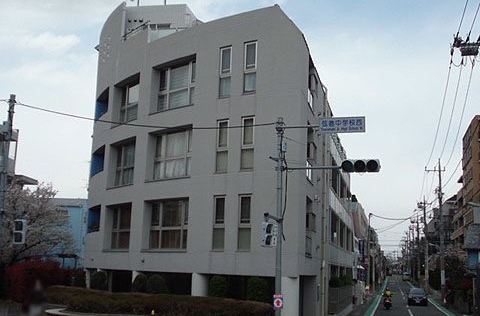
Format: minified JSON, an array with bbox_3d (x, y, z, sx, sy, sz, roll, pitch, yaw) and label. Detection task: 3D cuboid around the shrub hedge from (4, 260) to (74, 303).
[{"bbox_3d":[-9.399,5.836,32.500,3.200,2.100,2.000,2,-9,0],"label":"shrub hedge"}]

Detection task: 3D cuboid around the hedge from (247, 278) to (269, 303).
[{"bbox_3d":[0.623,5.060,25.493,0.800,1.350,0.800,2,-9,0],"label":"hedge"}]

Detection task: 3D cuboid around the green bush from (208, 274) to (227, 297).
[{"bbox_3d":[-0.883,5.138,26.393,0.750,1.350,0.750,2,-9,0],"label":"green bush"}]

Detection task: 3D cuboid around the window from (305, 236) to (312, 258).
[{"bbox_3d":[2.722,3.531,27.442,0.120,0.786,2.151,0,-9,12],"label":"window"}]

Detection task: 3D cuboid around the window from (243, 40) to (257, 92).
[{"bbox_3d":[0.393,-3.546,27.083,0.580,2.124,0.120,-4,-11,34],"label":"window"}]

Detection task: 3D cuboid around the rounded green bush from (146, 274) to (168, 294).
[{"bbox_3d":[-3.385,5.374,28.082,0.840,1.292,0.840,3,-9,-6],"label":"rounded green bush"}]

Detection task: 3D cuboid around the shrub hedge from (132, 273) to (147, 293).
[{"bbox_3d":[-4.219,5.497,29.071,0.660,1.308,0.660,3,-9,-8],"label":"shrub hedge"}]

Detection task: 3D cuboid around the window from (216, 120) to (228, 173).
[{"bbox_3d":[-0.670,-0.479,27.818,0.570,2.171,0.160,-4,-11,33],"label":"window"}]

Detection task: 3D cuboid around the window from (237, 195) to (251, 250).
[{"bbox_3d":[0.221,2.473,26.684,0.585,2.163,0.160,-4,-11,33],"label":"window"}]

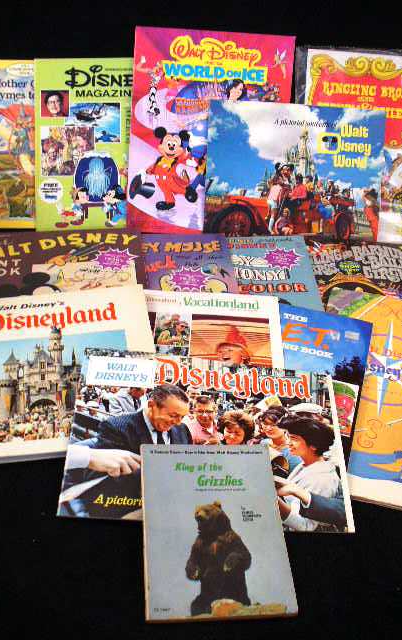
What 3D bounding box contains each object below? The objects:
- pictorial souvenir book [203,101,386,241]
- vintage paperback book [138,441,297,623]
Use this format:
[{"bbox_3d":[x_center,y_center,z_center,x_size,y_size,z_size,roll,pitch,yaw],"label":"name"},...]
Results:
[{"bbox_3d":[0.148,-0.234,1.085,0.277,0.213,0.005,3,-1,-1],"label":"pictorial souvenir book"},{"bbox_3d":[0.012,0.196,0.655,0.131,0.009,0.187,1,40,-7],"label":"vintage paperback book"}]

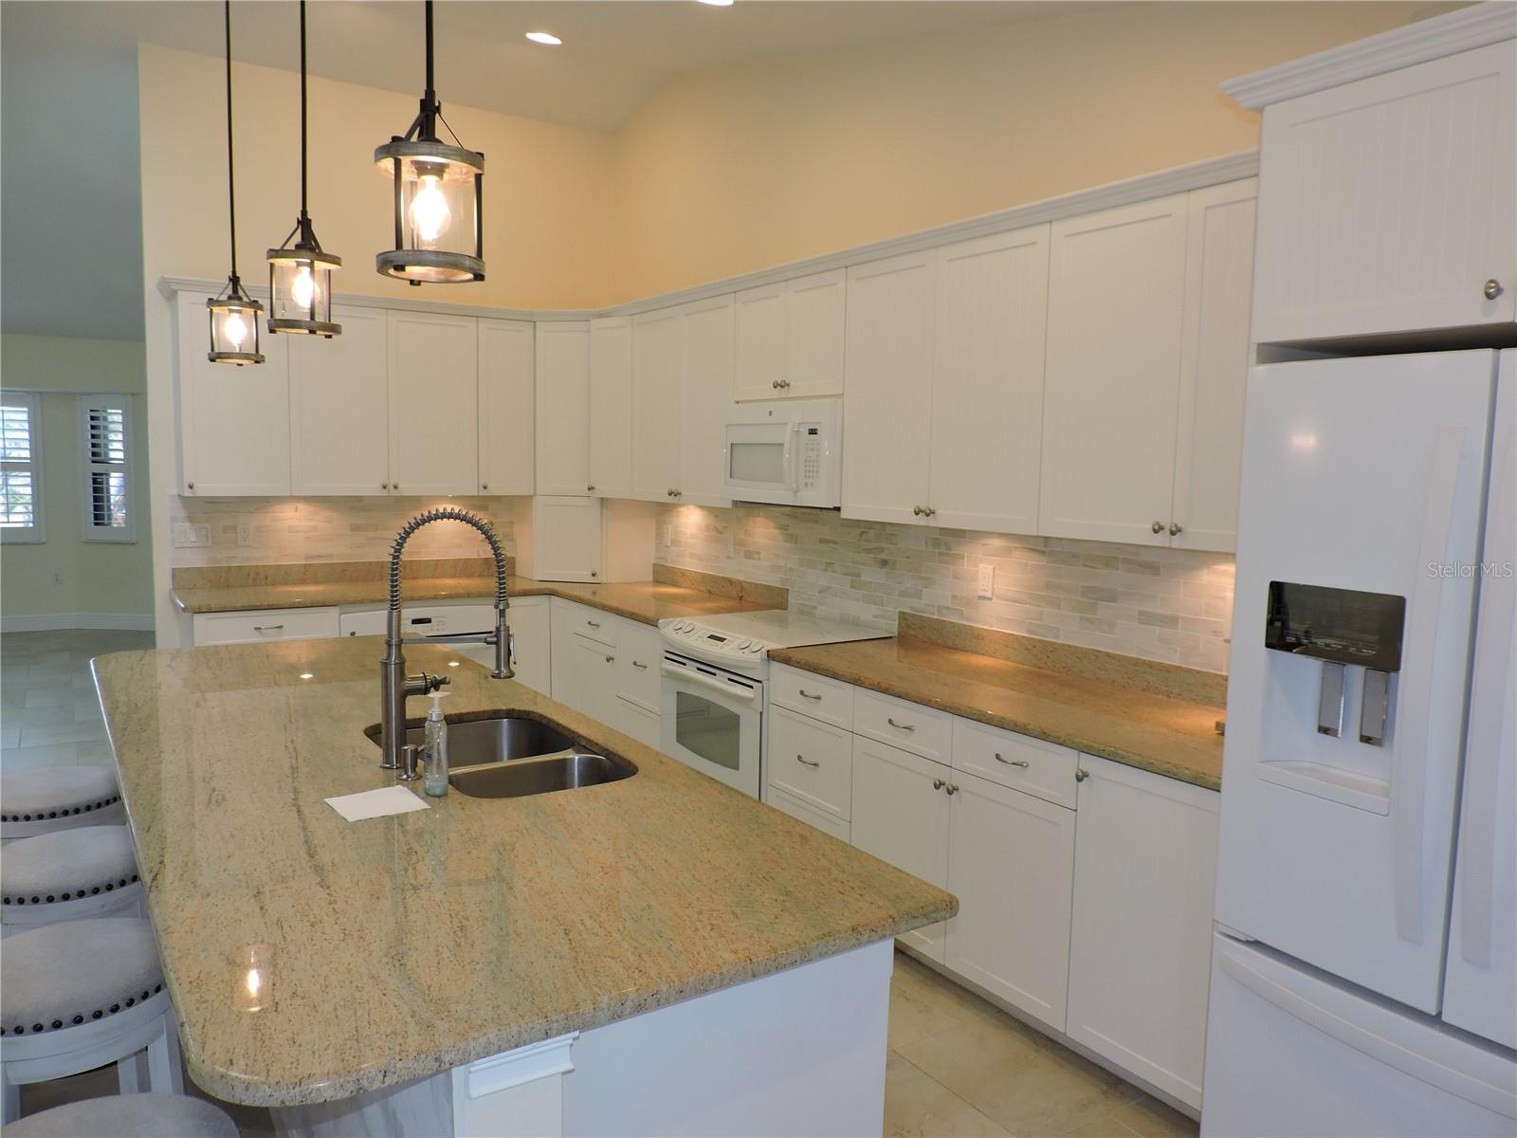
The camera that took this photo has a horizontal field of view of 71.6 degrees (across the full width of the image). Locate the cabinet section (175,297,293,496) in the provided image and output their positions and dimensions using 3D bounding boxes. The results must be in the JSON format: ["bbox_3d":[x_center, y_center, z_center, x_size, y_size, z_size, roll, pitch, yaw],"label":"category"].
[{"bbox_3d":[-2.503,-0.810,5.009,0.451,0.922,0.320,-3,7,-34],"label":"cabinet section"}]

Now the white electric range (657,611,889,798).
[{"bbox_3d":[0.052,0.690,4.281,0.685,0.922,0.760,-3,7,-34],"label":"white electric range"}]

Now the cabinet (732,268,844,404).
[{"bbox_3d":[0.242,-0.910,4.241,0.324,0.452,0.752,-3,7,-34],"label":"cabinet"}]

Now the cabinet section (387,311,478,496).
[{"bbox_3d":[-1.751,-0.851,5.517,0.459,0.922,0.320,-3,7,-34],"label":"cabinet section"}]

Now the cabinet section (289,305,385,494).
[{"bbox_3d":[-2.128,-0.830,5.262,0.453,0.922,0.320,-3,7,-34],"label":"cabinet section"}]

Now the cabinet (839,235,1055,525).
[{"bbox_3d":[0.711,-0.603,3.566,0.324,0.910,0.942,-3,7,-34],"label":"cabinet"}]

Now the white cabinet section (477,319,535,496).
[{"bbox_3d":[-1.428,-0.868,5.735,0.320,0.922,0.320,-3,7,-34],"label":"white cabinet section"}]

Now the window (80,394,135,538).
[{"bbox_3d":[-5.588,-0.856,9.050,0.490,1.270,0.080,2,6,5],"label":"window"}]

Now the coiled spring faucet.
[{"bbox_3d":[-0.664,0.144,2.247,0.280,0.548,0.060,-1,6,-24],"label":"coiled spring faucet"}]

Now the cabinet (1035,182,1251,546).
[{"bbox_3d":[1.217,-0.517,2.819,0.324,0.910,0.871,-3,7,-34],"label":"cabinet"}]

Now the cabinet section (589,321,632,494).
[{"bbox_3d":[-0.604,-0.835,5.556,0.330,0.922,0.356,-3,7,-34],"label":"cabinet section"}]

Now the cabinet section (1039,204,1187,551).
[{"bbox_3d":[1.113,-0.546,3.043,0.320,0.922,0.456,-3,7,-34],"label":"cabinet section"}]

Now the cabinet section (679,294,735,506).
[{"bbox_3d":[-0.098,-0.751,4.822,0.320,0.922,0.450,-3,7,-34],"label":"cabinet section"}]

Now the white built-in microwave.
[{"bbox_3d":[0.200,-0.478,4.265,0.399,0.415,0.757,-3,7,-34],"label":"white built-in microwave"}]

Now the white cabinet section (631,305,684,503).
[{"bbox_3d":[-0.362,-0.795,5.210,0.320,0.922,0.492,-3,7,-34],"label":"white cabinet section"}]

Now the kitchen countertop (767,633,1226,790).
[{"bbox_3d":[0.800,0.379,3.207,0.649,0.035,1.787,-3,7,-34],"label":"kitchen countertop"}]

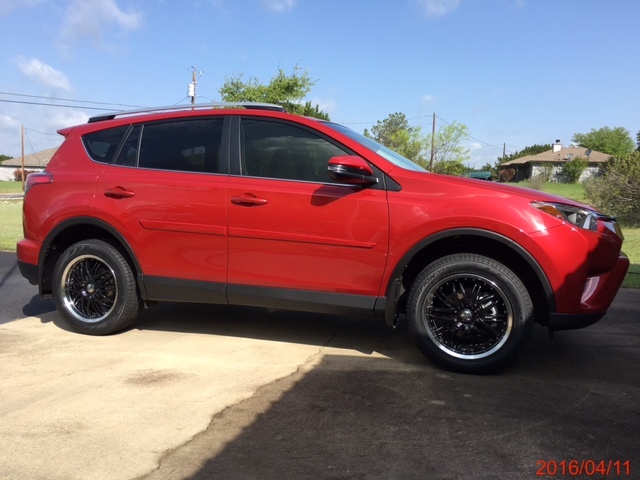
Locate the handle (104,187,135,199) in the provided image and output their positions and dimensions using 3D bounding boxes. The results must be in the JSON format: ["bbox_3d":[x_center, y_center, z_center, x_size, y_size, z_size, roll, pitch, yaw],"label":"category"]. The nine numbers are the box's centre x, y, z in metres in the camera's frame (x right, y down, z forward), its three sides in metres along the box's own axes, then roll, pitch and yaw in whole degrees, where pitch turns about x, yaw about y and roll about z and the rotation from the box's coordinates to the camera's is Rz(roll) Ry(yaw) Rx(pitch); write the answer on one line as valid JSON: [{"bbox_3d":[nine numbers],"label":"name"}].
[{"bbox_3d":[-1.400,-0.328,3.746,0.250,0.070,0.060,2,6,17],"label":"handle"}]

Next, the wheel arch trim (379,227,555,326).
[{"bbox_3d":[0.861,0.230,3.129,0.990,0.600,0.100,2,6,17],"label":"wheel arch trim"}]

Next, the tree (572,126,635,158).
[{"bbox_3d":[39.654,-11.889,75.000,8.670,7.970,8.000,1,6,0],"label":"tree"}]

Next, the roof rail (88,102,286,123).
[{"bbox_3d":[-0.993,-0.921,3.862,1.630,0.110,0.070,2,6,17],"label":"roof rail"}]

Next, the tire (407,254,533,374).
[{"bbox_3d":[0.881,0.435,3.203,0.710,0.710,0.235,2,6,17],"label":"tire"}]

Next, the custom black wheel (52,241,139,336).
[{"bbox_3d":[-1.648,0.344,4.005,0.700,0.700,0.220,2,6,17],"label":"custom black wheel"}]

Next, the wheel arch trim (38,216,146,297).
[{"bbox_3d":[-1.652,0.133,3.904,0.950,0.590,0.100,2,6,17],"label":"wheel arch trim"}]

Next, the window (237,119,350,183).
[{"bbox_3d":[-0.139,-0.582,3.461,0.820,0.460,0.080,2,-8,17],"label":"window"}]

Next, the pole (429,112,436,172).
[{"bbox_3d":[9.626,-7.592,46.000,0.260,6.690,0.260,1,6,0],"label":"pole"}]

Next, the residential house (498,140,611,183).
[{"bbox_3d":[28.987,-9.539,66.000,13.000,4.800,10.000,2,6,14],"label":"residential house"}]

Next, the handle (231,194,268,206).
[{"bbox_3d":[-0.454,-0.255,3.453,0.250,0.070,0.060,2,6,17],"label":"handle"}]

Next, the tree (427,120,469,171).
[{"bbox_3d":[10.700,-7.133,45.000,3.860,5.790,3.700,1,6,0],"label":"tree"}]

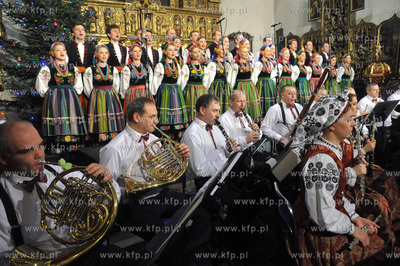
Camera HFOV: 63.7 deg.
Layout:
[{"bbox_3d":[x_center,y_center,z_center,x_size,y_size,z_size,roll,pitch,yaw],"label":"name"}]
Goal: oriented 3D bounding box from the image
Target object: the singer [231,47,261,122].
[{"bbox_3d":[0.893,-0.901,6.220,0.600,1.470,0.460,-6,10,-25],"label":"singer"}]

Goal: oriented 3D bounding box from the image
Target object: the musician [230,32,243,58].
[{"bbox_3d":[0.886,-1.310,7.246,0.540,1.780,0.360,-9,12,-37],"label":"musician"}]

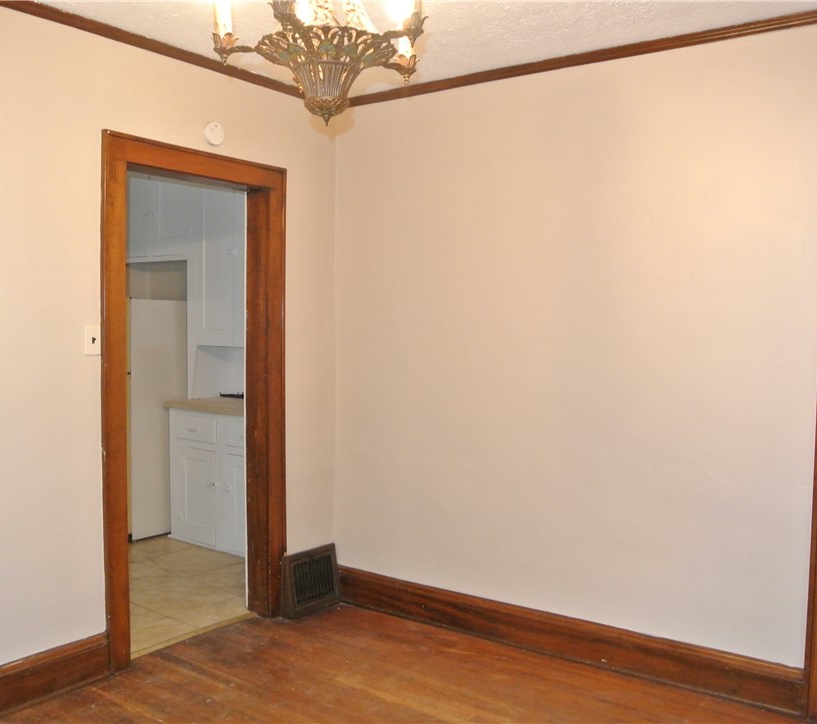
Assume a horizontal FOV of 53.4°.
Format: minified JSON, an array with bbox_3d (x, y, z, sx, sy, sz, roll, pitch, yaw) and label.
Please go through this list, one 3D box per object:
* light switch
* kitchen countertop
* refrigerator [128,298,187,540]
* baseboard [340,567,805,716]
[{"bbox_3d":[-1.198,-0.082,3.103,0.017,0.115,0.071,2,3,36],"label":"light switch"},{"bbox_3d":[-0.954,0.293,5.214,1.230,0.050,0.620,2,3,36],"label":"kitchen countertop"},{"bbox_3d":[-1.860,0.359,5.627,0.720,1.585,0.750,2,3,36],"label":"refrigerator"},{"bbox_3d":[0.512,1.153,3.480,2.200,0.180,0.035,2,3,36],"label":"baseboard"}]

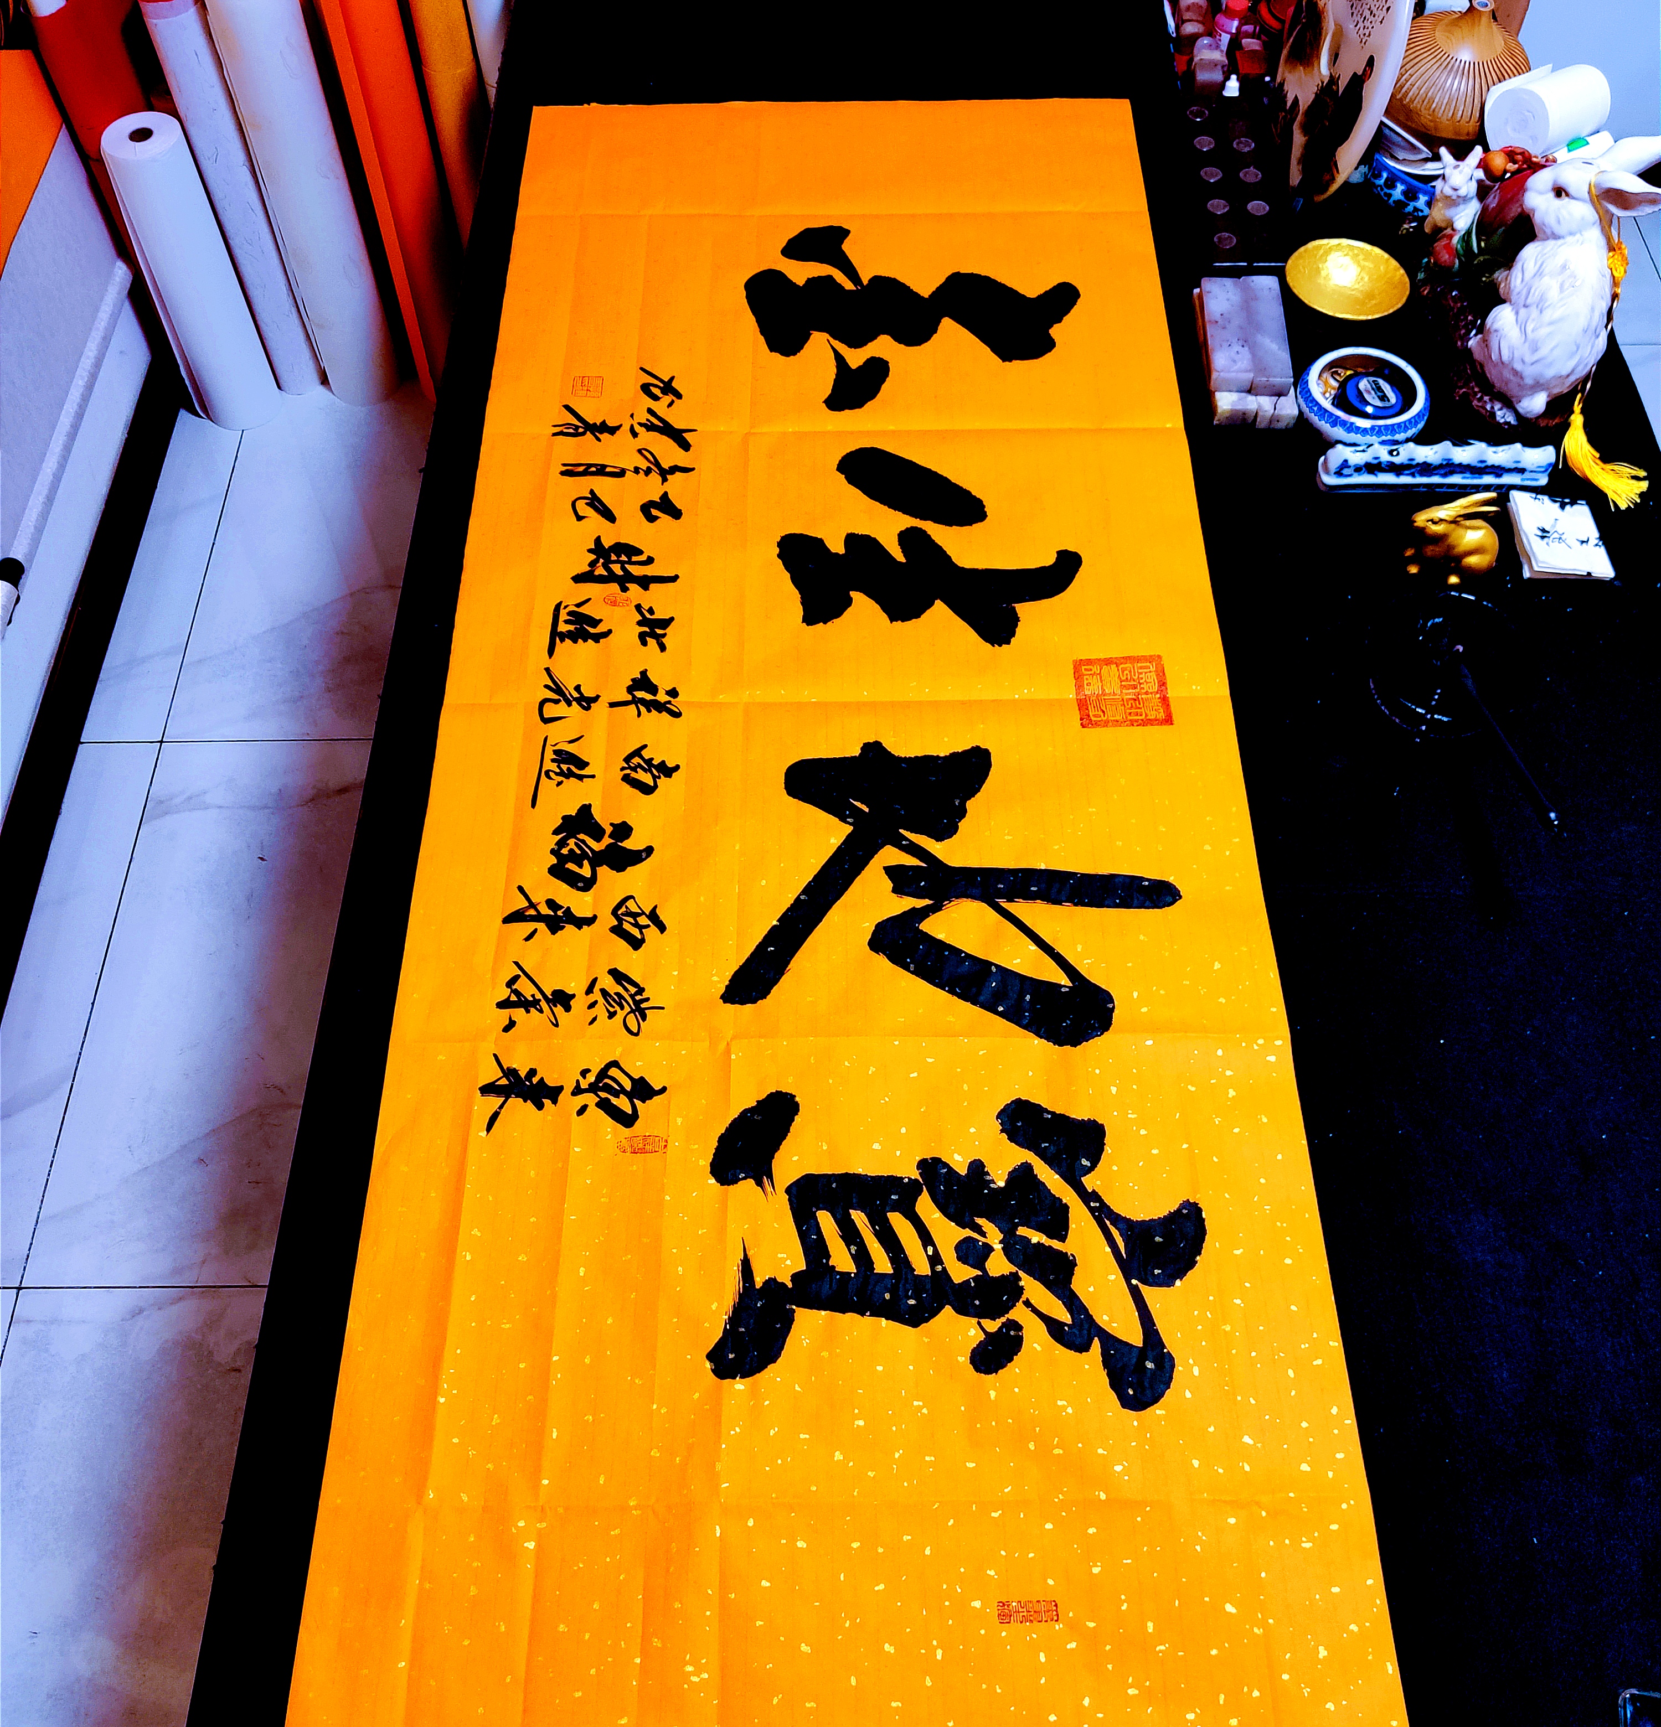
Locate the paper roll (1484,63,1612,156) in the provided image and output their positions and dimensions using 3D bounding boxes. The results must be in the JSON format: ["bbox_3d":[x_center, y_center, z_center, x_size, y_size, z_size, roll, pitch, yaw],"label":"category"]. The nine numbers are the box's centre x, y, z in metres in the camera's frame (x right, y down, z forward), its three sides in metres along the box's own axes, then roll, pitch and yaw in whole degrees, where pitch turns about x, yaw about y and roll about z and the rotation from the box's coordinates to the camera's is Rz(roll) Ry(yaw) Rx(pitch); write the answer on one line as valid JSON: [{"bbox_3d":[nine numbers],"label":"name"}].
[{"bbox_3d":[0.784,-0.818,1.815,0.089,0.084,0.084,-25,61,-15],"label":"paper roll"}]

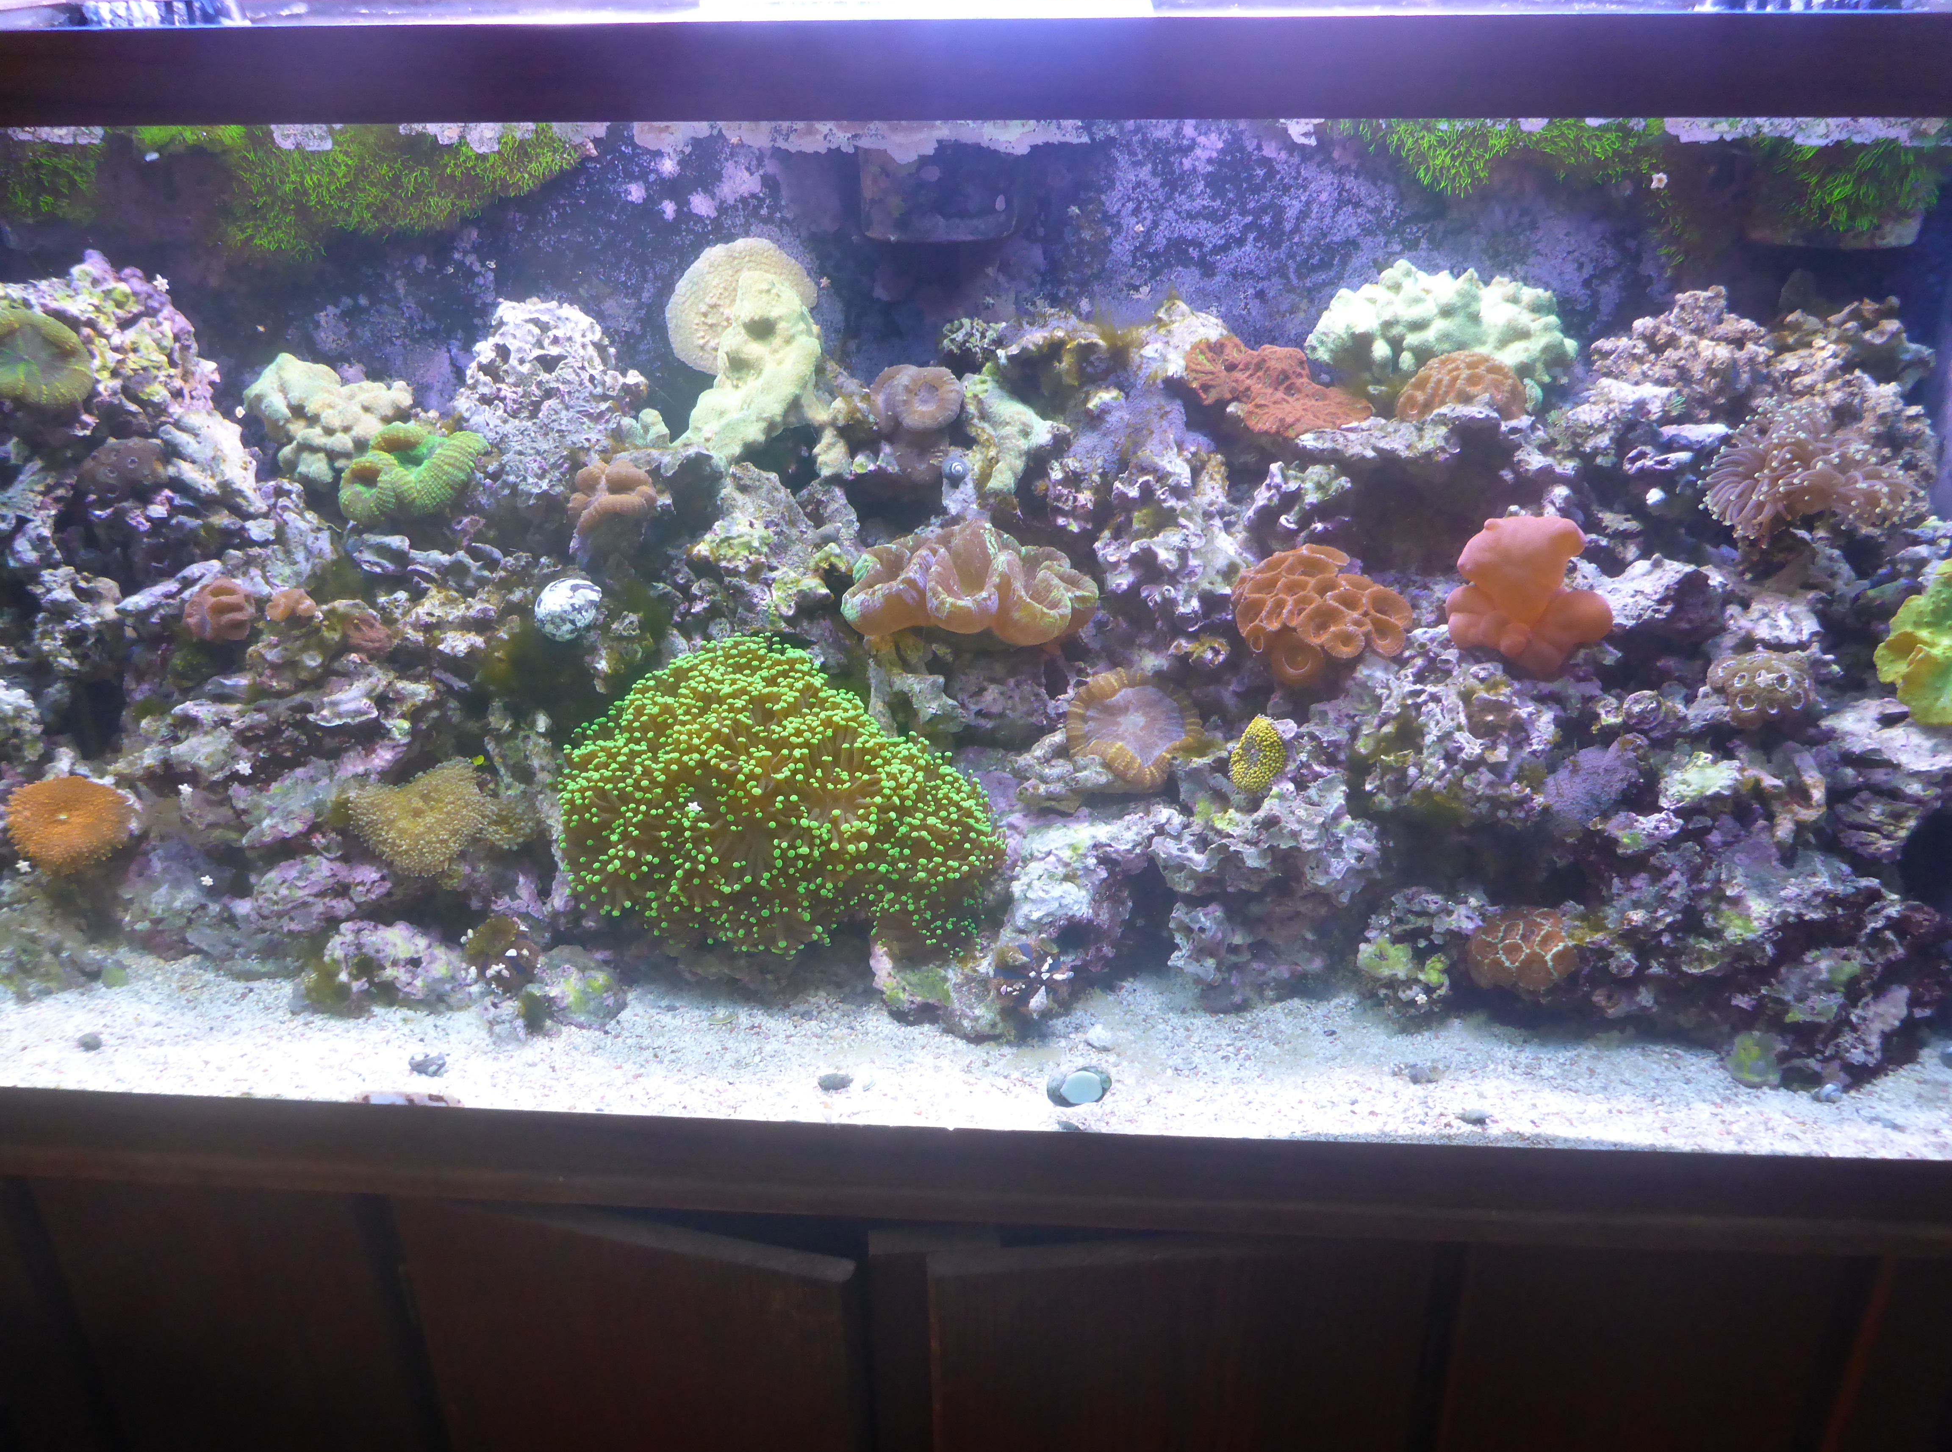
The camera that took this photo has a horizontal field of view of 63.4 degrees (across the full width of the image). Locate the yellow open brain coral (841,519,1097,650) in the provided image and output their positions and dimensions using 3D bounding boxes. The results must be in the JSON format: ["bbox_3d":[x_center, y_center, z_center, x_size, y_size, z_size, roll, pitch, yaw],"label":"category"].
[{"bbox_3d":[-0.003,-0.084,0.919,0.149,0.068,0.095,1,26,4],"label":"yellow open brain coral"}]

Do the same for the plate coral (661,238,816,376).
[{"bbox_3d":[-0.138,-0.246,0.930,0.093,0.088,0.040,1,26,4],"label":"plate coral"}]

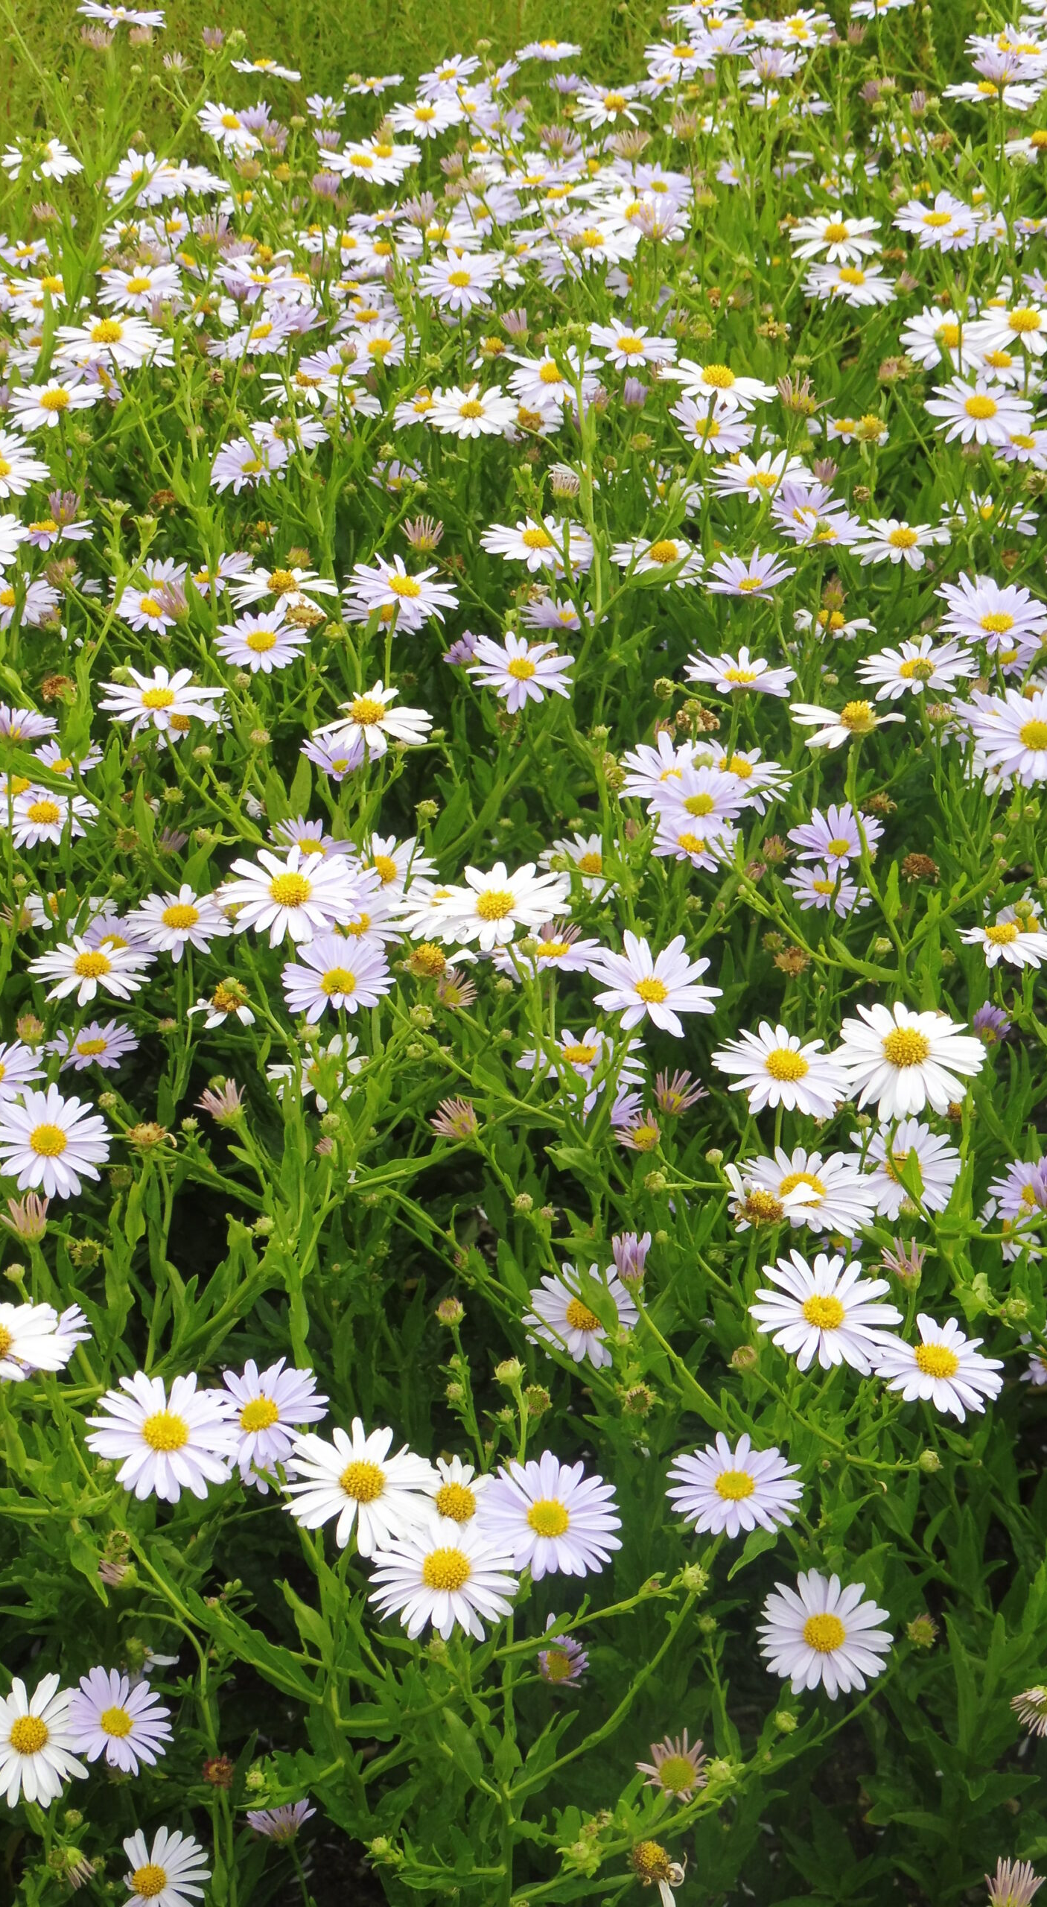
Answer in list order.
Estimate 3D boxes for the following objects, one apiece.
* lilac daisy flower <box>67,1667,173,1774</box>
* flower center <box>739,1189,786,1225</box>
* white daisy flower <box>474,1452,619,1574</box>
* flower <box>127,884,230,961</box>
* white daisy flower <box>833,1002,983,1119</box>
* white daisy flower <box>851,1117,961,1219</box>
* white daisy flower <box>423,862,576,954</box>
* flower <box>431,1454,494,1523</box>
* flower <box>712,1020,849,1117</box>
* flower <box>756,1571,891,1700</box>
[{"bbox_3d":[-0.131,0.248,0.910,0.035,0.010,0.035,6,54,-7],"label":"lilac daisy flower"},{"bbox_3d":[0.069,0.073,0.810,0.013,0.008,0.013,-6,34,4],"label":"flower center"},{"bbox_3d":[0.007,0.156,0.785,0.041,0.013,0.041,0,51,1],"label":"white daisy flower"},{"bbox_3d":[-0.123,-0.011,1.000,0.037,0.012,0.037,6,46,-7],"label":"flower"},{"bbox_3d":[0.107,0.030,0.775,0.041,0.012,0.041,0,50,8],"label":"white daisy flower"},{"bbox_3d":[0.117,0.066,0.860,0.036,0.010,0.036,0,54,8],"label":"white daisy flower"},{"bbox_3d":[-0.007,-0.015,0.900,0.045,0.015,0.045,0,43,0],"label":"white daisy flower"},{"bbox_3d":[-0.020,0.158,0.815,0.032,0.010,0.032,0,44,-1],"label":"flower"},{"bbox_3d":[0.081,0.036,0.880,0.043,0.014,0.043,4,45,-4],"label":"flower"},{"bbox_3d":[0.089,0.200,0.825,0.039,0.011,0.039,0,56,6],"label":"flower"}]

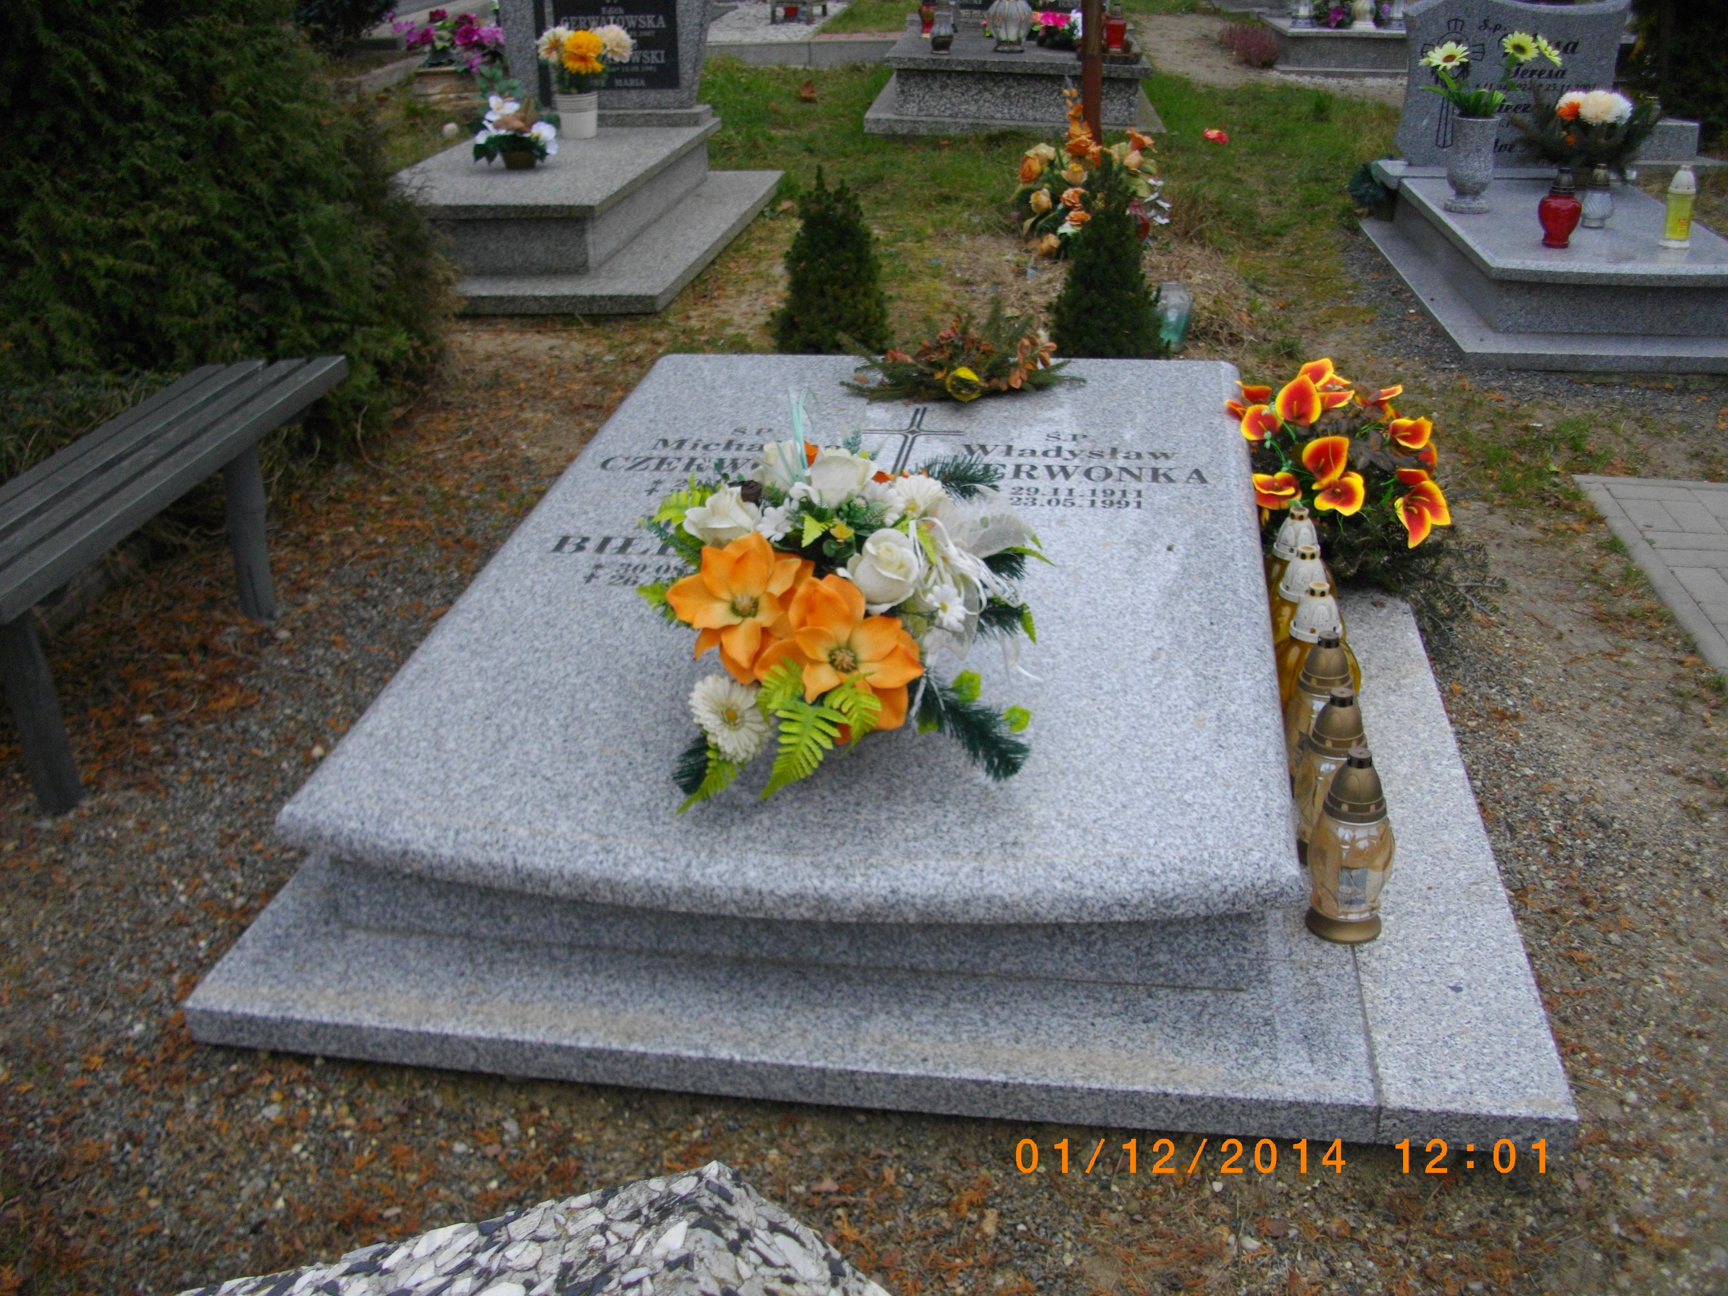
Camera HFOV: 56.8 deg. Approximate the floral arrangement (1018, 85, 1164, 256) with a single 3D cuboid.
[{"bbox_3d":[0.789,-1.673,5.593,0.539,0.553,0.364,2,28,9],"label":"floral arrangement"}]

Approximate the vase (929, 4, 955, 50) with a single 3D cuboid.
[{"bbox_3d":[0.379,-3.028,7.799,0.123,0.210,0.123,2,28,9],"label":"vase"}]

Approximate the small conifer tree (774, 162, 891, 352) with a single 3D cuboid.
[{"bbox_3d":[-0.103,-1.018,4.396,0.333,0.591,0.333,2,28,9],"label":"small conifer tree"}]

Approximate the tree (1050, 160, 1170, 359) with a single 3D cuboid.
[{"bbox_3d":[0.664,-0.999,4.272,0.322,0.616,0.322,2,28,9],"label":"tree"}]

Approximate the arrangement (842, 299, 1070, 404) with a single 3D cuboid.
[{"bbox_3d":[0.217,-0.713,3.684,0.518,0.196,0.329,2,28,9],"label":"arrangement"}]

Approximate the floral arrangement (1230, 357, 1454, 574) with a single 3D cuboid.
[{"bbox_3d":[0.940,-0.354,3.155,0.434,0.385,0.378,2,28,9],"label":"floral arrangement"}]

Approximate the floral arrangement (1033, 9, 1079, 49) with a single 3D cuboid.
[{"bbox_3d":[0.958,-3.040,7.819,0.252,0.168,0.196,2,28,9],"label":"floral arrangement"}]

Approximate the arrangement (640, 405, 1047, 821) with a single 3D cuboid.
[{"bbox_3d":[-0.025,-0.086,2.342,0.567,0.371,0.567,2,28,9],"label":"arrangement"}]

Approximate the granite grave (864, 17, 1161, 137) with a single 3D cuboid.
[{"bbox_3d":[0.810,-2.971,8.237,1.456,0.350,1.680,1,28,6],"label":"granite grave"}]

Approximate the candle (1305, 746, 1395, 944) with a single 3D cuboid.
[{"bbox_3d":[0.654,0.256,2.137,0.113,0.288,0.113,2,28,9],"label":"candle"}]

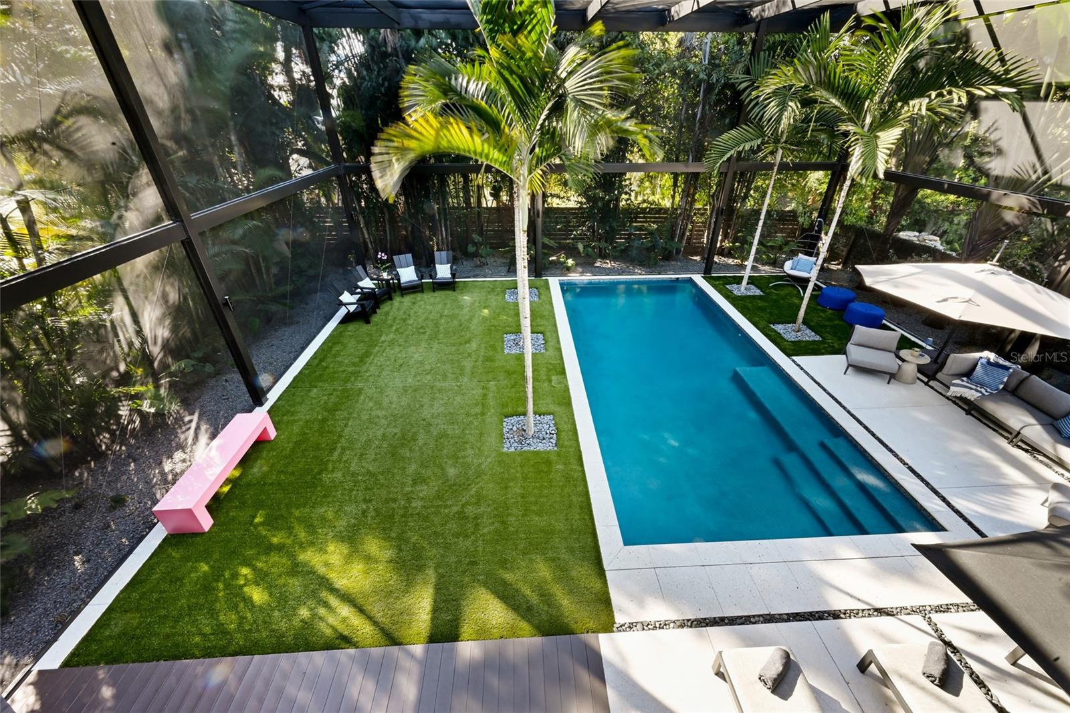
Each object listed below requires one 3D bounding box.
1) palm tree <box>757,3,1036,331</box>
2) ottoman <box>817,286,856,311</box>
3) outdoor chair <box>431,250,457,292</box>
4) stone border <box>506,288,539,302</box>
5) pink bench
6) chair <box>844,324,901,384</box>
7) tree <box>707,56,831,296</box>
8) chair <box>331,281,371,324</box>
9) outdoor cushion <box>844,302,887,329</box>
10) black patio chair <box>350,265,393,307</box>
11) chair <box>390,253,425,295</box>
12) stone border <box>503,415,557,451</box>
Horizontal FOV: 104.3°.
[{"bbox_3d":[6.565,-3.209,8.528,4.800,6.150,4.200,-2,31,-2],"label":"palm tree"},{"bbox_3d":[8.257,-1.596,11.371,0.860,0.410,0.860,-2,31,-2],"label":"ottoman"},{"bbox_3d":[-2.708,-2.545,12.448,0.750,0.990,0.880,-2,31,-2],"label":"outdoor chair"},{"bbox_3d":[-0.367,-1.805,12.131,0.950,0.060,0.960,-2,31,-2],"label":"stone border"},{"bbox_3d":[-4.592,1.623,6.146,0.472,0.454,1.902,-2,31,-2],"label":"pink bench"},{"bbox_3d":[6.878,-0.024,8.471,0.790,0.760,0.880,15,35,23],"label":"chair"},{"bbox_3d":[5.982,-4.419,10.849,3.100,5.700,3.000,-2,31,-2],"label":"tree"},{"bbox_3d":[-4.608,-1.412,10.620,0.800,0.970,0.700,0,31,0],"label":"chair"},{"bbox_3d":[8.217,-1.028,10.367,0.780,0.380,0.780,-2,31,-2],"label":"outdoor cushion"},{"bbox_3d":[-4.542,-1.924,11.456,0.800,0.970,0.700,8,32,13],"label":"black patio chair"},{"bbox_3d":[-3.717,-2.381,12.194,0.700,0.970,0.800,-15,34,-22],"label":"chair"},{"bbox_3d":[-0.089,1.275,7.046,0.875,0.060,0.851,-2,31,-2],"label":"stone border"}]

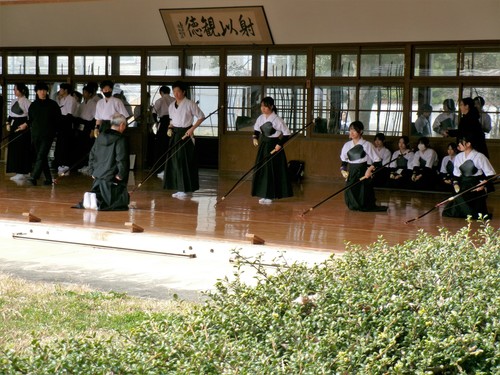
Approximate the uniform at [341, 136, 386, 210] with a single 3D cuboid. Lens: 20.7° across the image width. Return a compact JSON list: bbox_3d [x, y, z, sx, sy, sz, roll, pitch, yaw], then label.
[{"bbox_3d":[1.530,-0.162,18.500,0.560,0.970,0.620,4,5,37],"label":"uniform"}]

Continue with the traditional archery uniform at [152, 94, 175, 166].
[{"bbox_3d":[-1.612,-1.068,26.380,0.480,1.360,0.370,0,4,-18],"label":"traditional archery uniform"}]

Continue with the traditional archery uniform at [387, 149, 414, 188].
[{"bbox_3d":[2.541,-0.343,23.052,0.480,0.608,0.640,4,6,37],"label":"traditional archery uniform"}]

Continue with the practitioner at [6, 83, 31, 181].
[{"bbox_3d":[-4.083,-0.976,24.399,0.480,1.670,0.440,4,5,40],"label":"practitioner"}]

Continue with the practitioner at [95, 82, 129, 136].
[{"bbox_3d":[-2.245,-0.868,22.229,0.550,1.726,0.420,2,5,25],"label":"practitioner"}]

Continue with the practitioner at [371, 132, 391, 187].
[{"bbox_3d":[2.160,-0.488,23.277,0.480,0.856,0.640,4,6,37],"label":"practitioner"}]

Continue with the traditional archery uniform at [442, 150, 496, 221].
[{"bbox_3d":[2.839,-0.039,17.750,0.620,0.860,0.650,4,5,38],"label":"traditional archery uniform"}]

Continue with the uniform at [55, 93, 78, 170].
[{"bbox_3d":[-3.290,-1.004,24.600,0.380,1.398,0.480,0,4,-15],"label":"uniform"}]

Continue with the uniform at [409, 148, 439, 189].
[{"bbox_3d":[2.858,-0.313,22.600,0.520,0.720,0.600,4,5,35],"label":"uniform"}]

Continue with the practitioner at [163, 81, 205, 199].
[{"bbox_3d":[-0.991,-0.732,20.635,0.580,1.720,0.440,3,5,30],"label":"practitioner"}]

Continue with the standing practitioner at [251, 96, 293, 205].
[{"bbox_3d":[0.296,-0.539,19.793,0.570,1.530,0.470,4,4,38],"label":"standing practitioner"}]

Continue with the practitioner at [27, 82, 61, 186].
[{"bbox_3d":[-3.440,-0.895,22.966,0.560,1.710,0.420,2,4,10],"label":"practitioner"}]

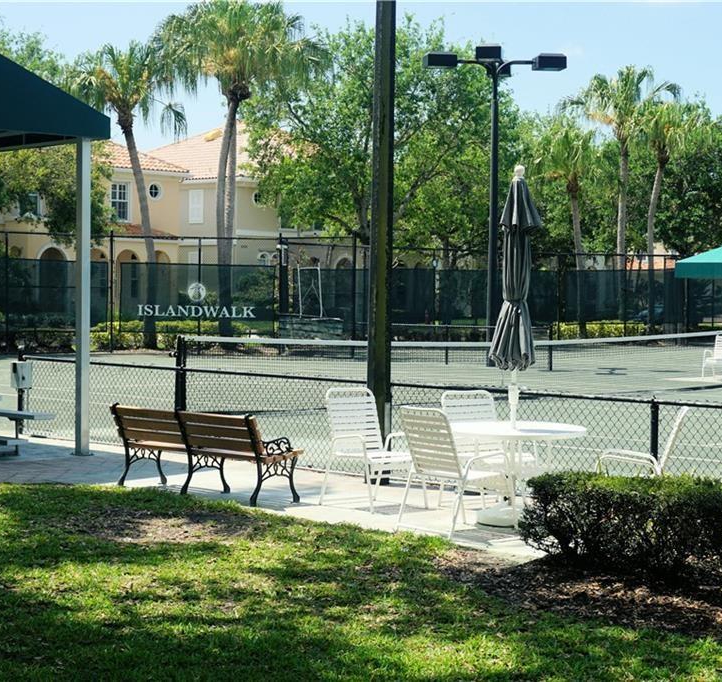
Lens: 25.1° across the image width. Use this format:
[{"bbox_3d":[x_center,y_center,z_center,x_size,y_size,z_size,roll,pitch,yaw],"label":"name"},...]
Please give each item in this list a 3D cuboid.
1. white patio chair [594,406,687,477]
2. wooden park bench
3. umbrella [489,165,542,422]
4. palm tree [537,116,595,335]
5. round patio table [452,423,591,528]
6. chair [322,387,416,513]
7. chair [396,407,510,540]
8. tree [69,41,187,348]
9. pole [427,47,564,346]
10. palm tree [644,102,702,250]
[{"bbox_3d":[1.990,0.919,11.450,0.680,0.910,0.570,1,2,15],"label":"white patio chair"},{"bbox_3d":[-1.300,0.913,13.517,0.570,0.725,1.910,-1,2,-45],"label":"wooden park bench"},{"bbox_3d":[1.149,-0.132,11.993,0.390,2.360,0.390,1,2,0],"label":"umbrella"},{"bbox_3d":[7.782,-4.225,60.881,2.600,8.438,2.600,1,2,0],"label":"palm tree"},{"bbox_3d":[1.136,0.993,12.025,1.070,0.710,1.070,1,2,0],"label":"round patio table"},{"bbox_3d":[0.104,0.859,12.820,0.570,0.910,0.680,-1,2,-45],"label":"chair"},{"bbox_3d":[0.697,0.906,11.566,0.710,0.900,0.570,-1,2,-45],"label":"chair"},{"bbox_3d":[-6.621,-4.188,46.375,3.400,8.856,3.400,1,2,0],"label":"tree"},{"bbox_3d":[3.125,-3.019,37.679,3.350,7.230,3.200,1,2,5],"label":"pole"},{"bbox_3d":[12.123,-4.678,62.868,2.700,9.329,2.700,1,2,0],"label":"palm tree"}]

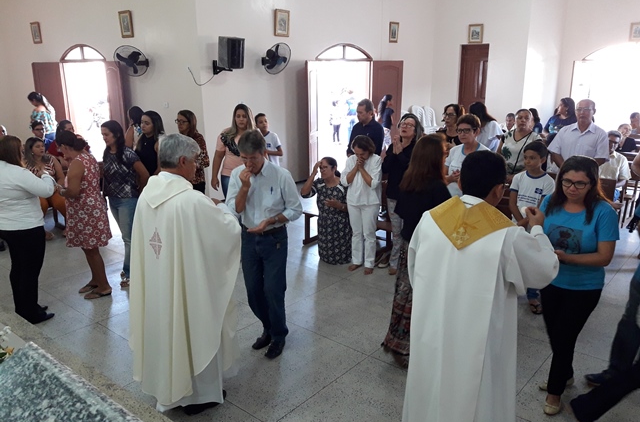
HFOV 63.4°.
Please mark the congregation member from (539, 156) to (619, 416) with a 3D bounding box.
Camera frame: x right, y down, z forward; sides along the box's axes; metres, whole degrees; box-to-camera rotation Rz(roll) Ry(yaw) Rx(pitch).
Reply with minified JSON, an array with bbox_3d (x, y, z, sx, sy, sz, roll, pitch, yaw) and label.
[{"bbox_3d":[1.484,0.429,3.161,0.460,1.521,0.380,14,21,43],"label":"congregation member"}]

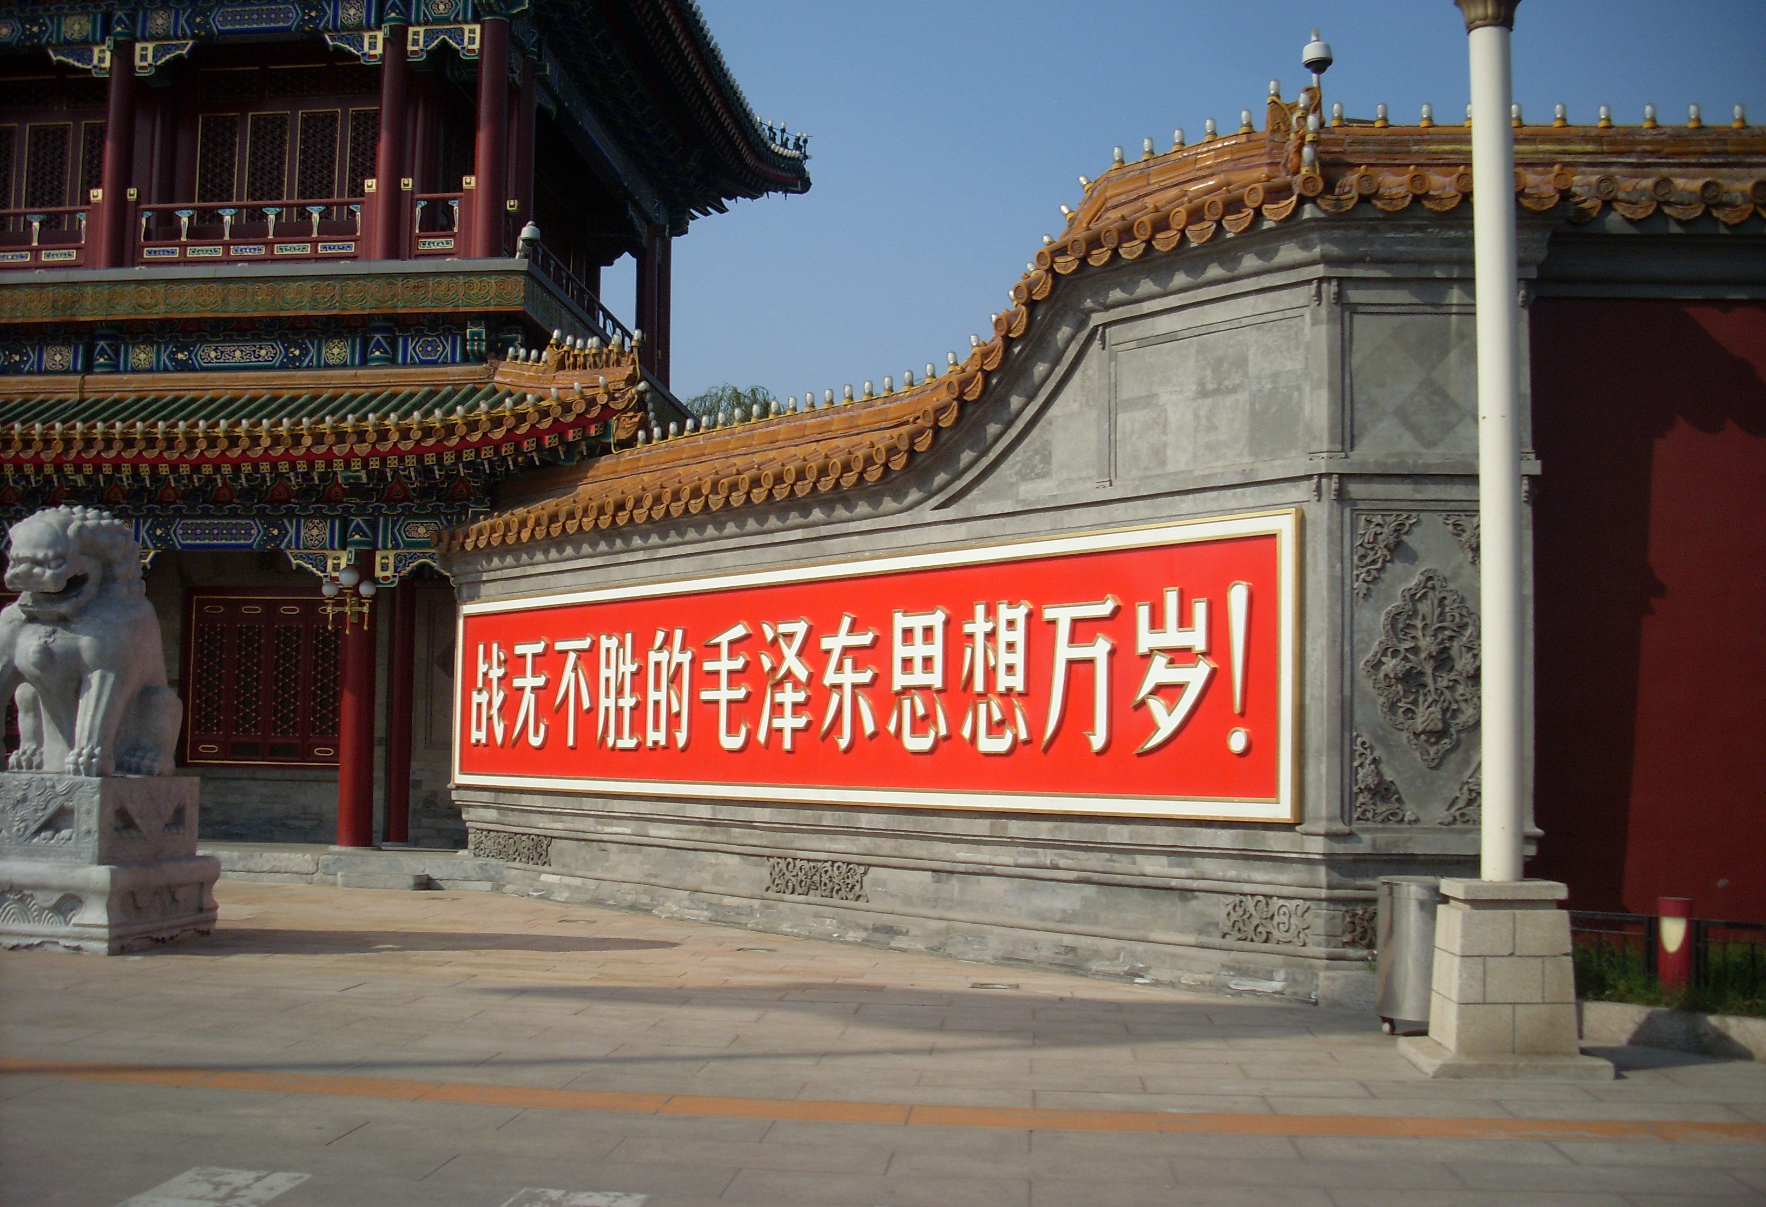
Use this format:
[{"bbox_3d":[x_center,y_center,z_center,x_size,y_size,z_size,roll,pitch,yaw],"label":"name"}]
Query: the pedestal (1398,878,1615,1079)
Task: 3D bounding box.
[{"bbox_3d":[3.149,1.880,9.858,0.901,0.945,0.901,0,-4,4],"label":"pedestal"}]

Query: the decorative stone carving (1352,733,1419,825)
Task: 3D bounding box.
[{"bbox_3d":[3.249,1.132,12.525,0.430,0.601,0.071,0,-4,6],"label":"decorative stone carving"}]

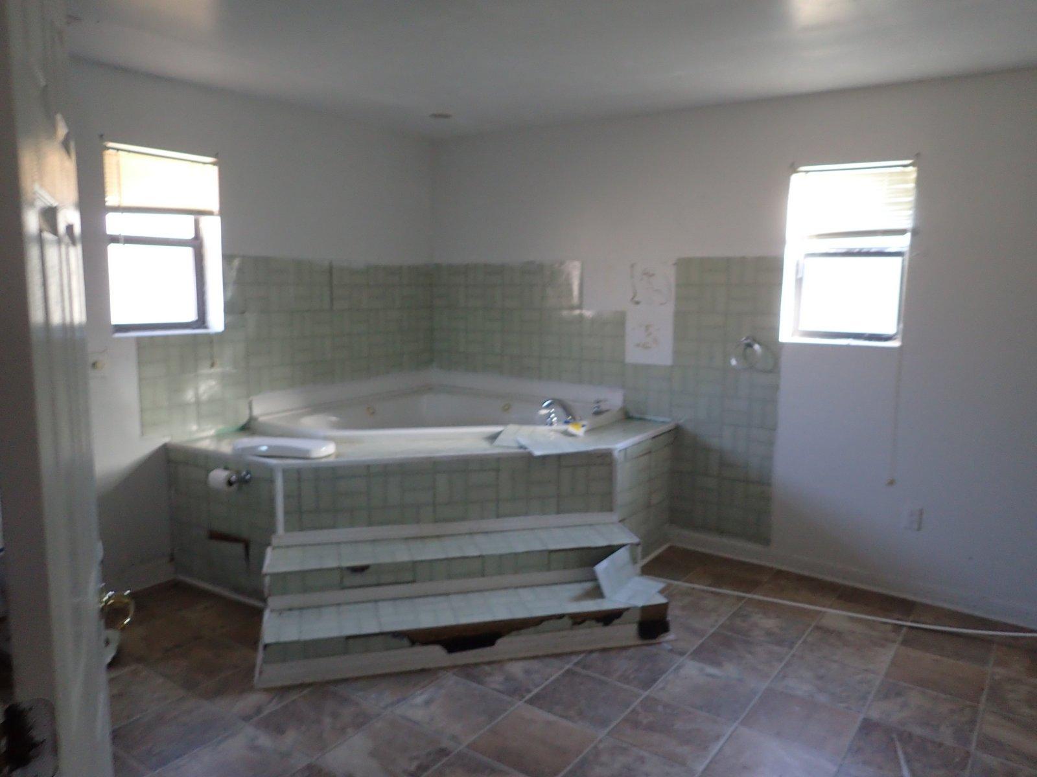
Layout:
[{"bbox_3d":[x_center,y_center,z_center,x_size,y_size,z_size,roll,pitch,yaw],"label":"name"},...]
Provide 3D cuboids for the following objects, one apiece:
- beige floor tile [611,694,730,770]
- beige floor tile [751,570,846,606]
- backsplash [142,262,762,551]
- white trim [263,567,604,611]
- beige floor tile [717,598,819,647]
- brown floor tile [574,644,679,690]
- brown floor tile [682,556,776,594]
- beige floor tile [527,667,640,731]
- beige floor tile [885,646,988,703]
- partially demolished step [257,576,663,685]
[{"bbox_3d":[0.500,1.142,2.488,0.315,0.010,0.315,7,10,36],"label":"beige floor tile"},{"bbox_3d":[1.394,1.008,3.744,0.328,0.010,0.328,7,10,35],"label":"beige floor tile"},{"bbox_3d":[-0.238,0.081,3.730,2.365,1.510,2.077,7,10,35],"label":"backsplash"},{"bbox_3d":[-0.236,0.854,3.208,1.587,0.060,0.020,-1,8,-15],"label":"white trim"},{"bbox_3d":[1.083,1.036,3.263,0.315,0.010,0.315,7,10,36],"label":"beige floor tile"},{"bbox_3d":[0.434,1.076,2.938,0.315,0.010,0.315,7,10,36],"label":"brown floor tile"},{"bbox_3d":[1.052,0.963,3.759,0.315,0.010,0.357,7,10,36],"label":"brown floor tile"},{"bbox_3d":[0.240,1.111,2.680,0.315,0.010,0.315,7,10,36],"label":"beige floor tile"},{"bbox_3d":[1.645,1.125,2.956,0.328,0.010,0.328,7,10,35],"label":"beige floor tile"},{"bbox_3d":[-0.192,0.963,3.016,1.595,0.175,0.260,-1,9,-14],"label":"partially demolished step"}]

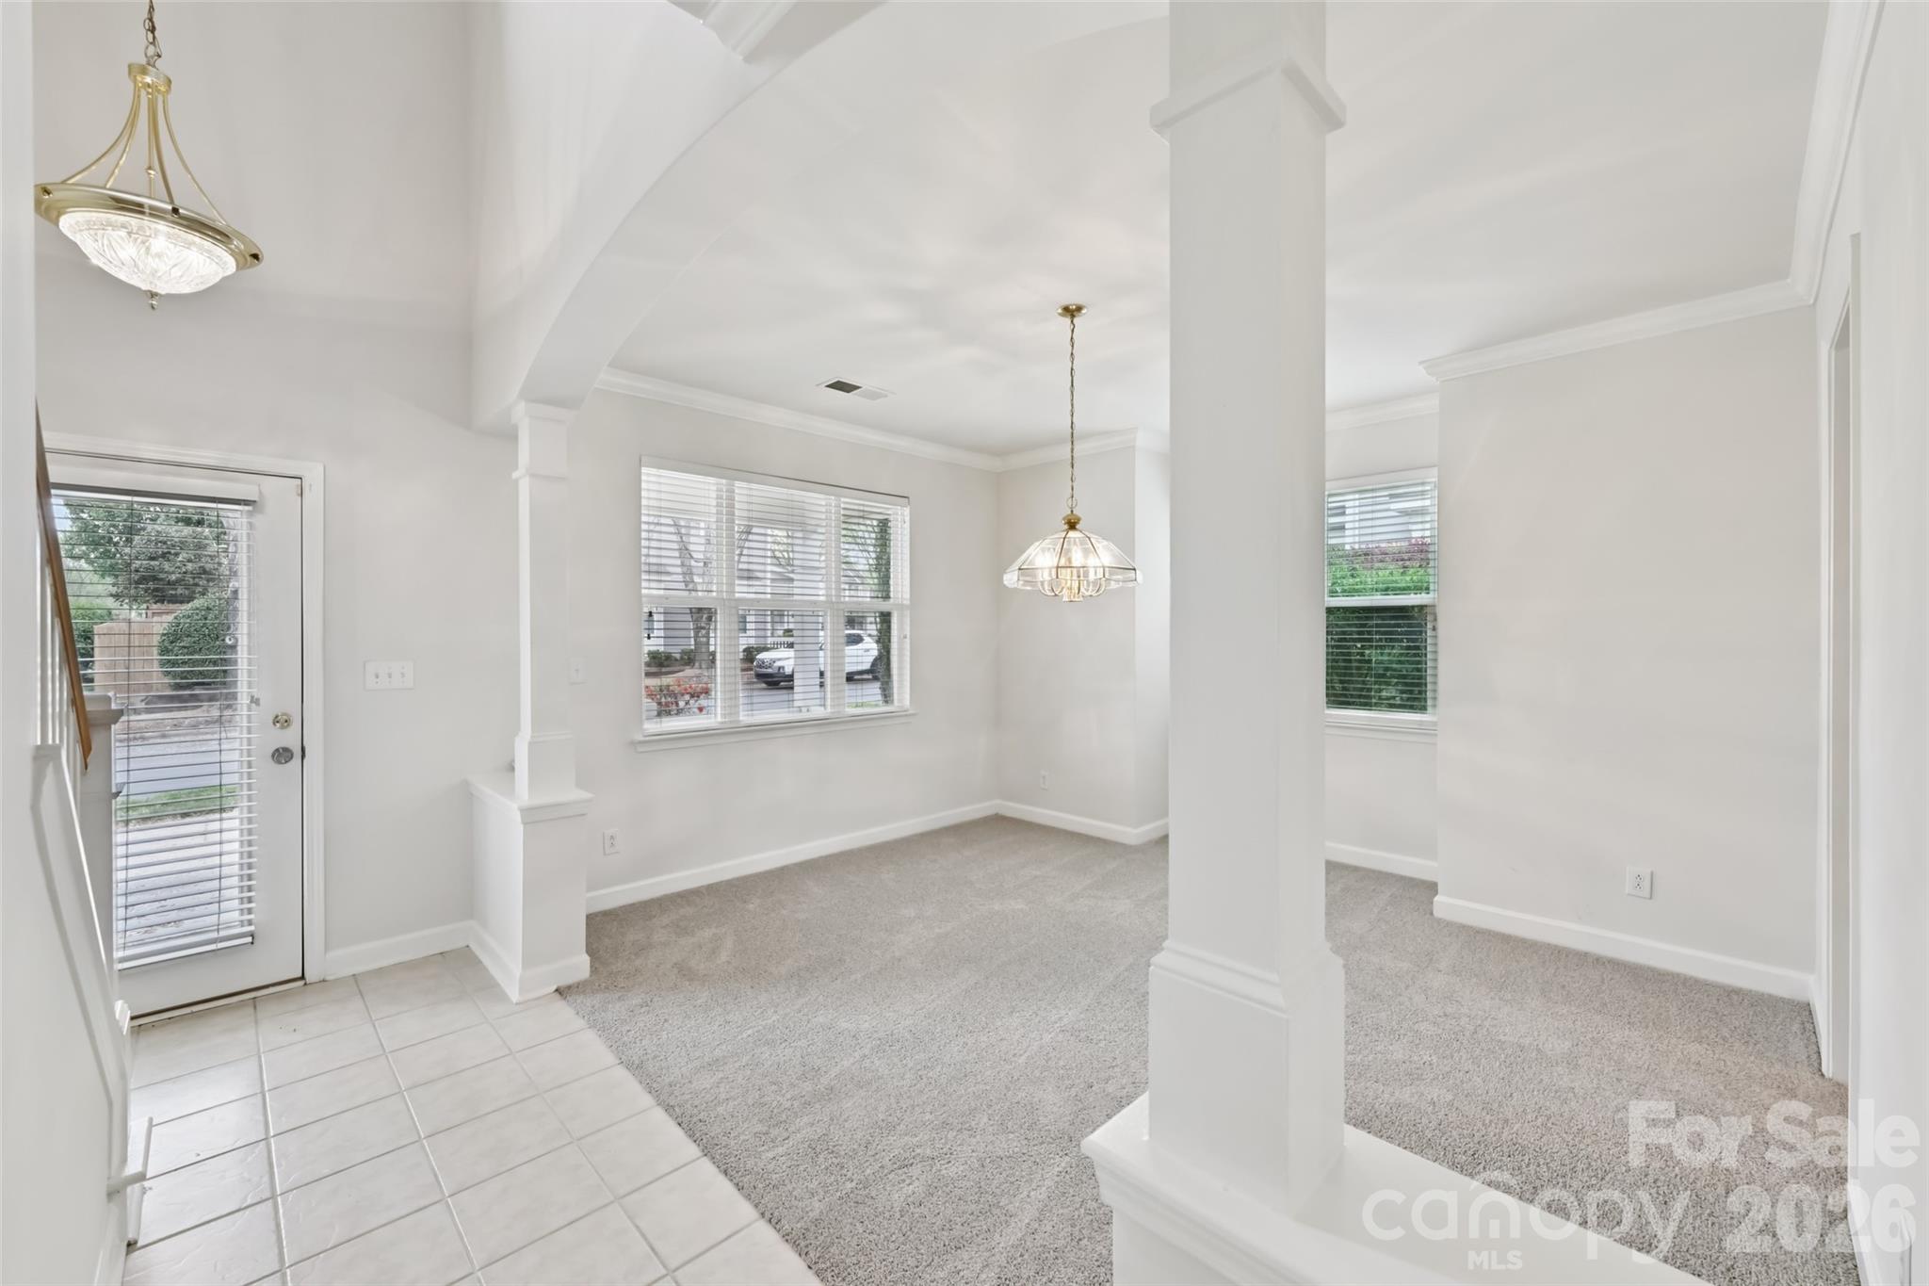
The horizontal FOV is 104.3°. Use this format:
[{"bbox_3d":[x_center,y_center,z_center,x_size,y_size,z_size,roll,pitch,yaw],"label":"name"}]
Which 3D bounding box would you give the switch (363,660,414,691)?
[{"bbox_3d":[-2.462,0.140,3.218,0.163,0.119,0.012,0,1,-45],"label":"switch"}]

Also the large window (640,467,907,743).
[{"bbox_3d":[-1.059,-0.251,4.647,1.865,1.477,0.060,0,1,-45],"label":"large window"}]

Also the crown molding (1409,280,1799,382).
[{"bbox_3d":[2.752,-1.336,3.285,0.073,0.097,1.295,0,1,-45],"label":"crown molding"}]

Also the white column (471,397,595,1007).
[{"bbox_3d":[-1.887,0.218,3.237,0.294,2.324,0.797,0,1,-45],"label":"white column"}]

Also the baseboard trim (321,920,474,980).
[{"bbox_3d":[-2.451,1.330,3.257,0.498,0.101,0.018,0,1,-45],"label":"baseboard trim"}]

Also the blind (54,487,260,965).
[{"bbox_3d":[-2.972,0.284,2.678,0.664,1.760,0.060,0,1,-45],"label":"blind"}]

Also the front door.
[{"bbox_3d":[-3.009,0.347,2.716,0.914,2.013,0.045,0,1,-45],"label":"front door"}]

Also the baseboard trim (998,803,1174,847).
[{"bbox_3d":[0.902,1.311,5.679,0.529,0.098,1.273,0,1,-45],"label":"baseboard trim"}]

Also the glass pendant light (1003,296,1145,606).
[{"bbox_3d":[0.456,-0.793,3.159,0.581,1.239,0.581,0,0,0],"label":"glass pendant light"}]

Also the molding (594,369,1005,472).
[{"bbox_3d":[-0.871,-1.366,4.748,3.290,0.104,0.073,0,1,-45],"label":"molding"}]

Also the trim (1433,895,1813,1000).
[{"bbox_3d":[2.796,1.323,3.308,0.018,0.102,1.243,0,1,-45],"label":"trim"}]

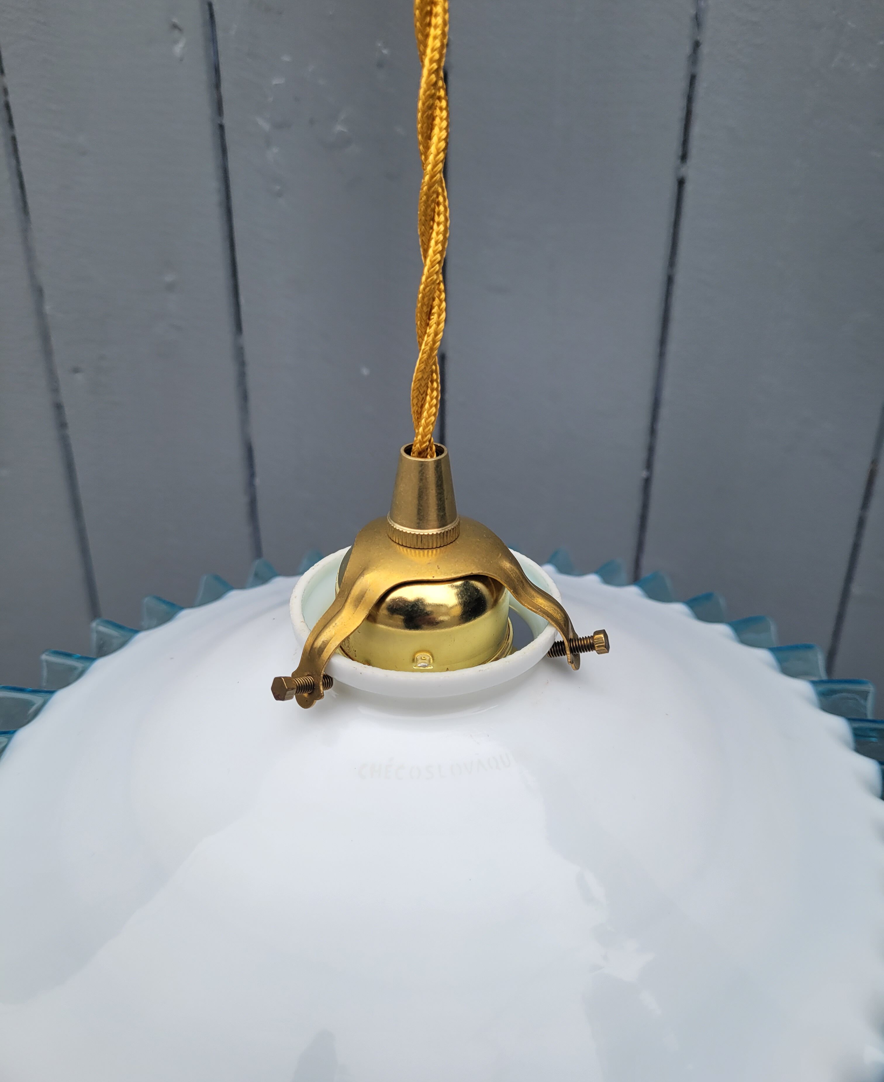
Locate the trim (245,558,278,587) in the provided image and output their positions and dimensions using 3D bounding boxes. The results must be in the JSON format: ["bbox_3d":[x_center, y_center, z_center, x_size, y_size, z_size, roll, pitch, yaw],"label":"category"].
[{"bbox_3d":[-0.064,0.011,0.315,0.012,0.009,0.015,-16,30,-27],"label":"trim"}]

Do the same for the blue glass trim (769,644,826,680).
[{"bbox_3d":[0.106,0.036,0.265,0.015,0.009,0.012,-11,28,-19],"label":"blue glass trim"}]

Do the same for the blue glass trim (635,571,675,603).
[{"bbox_3d":[0.073,0.016,0.304,0.012,0.009,0.015,21,34,37],"label":"blue glass trim"}]

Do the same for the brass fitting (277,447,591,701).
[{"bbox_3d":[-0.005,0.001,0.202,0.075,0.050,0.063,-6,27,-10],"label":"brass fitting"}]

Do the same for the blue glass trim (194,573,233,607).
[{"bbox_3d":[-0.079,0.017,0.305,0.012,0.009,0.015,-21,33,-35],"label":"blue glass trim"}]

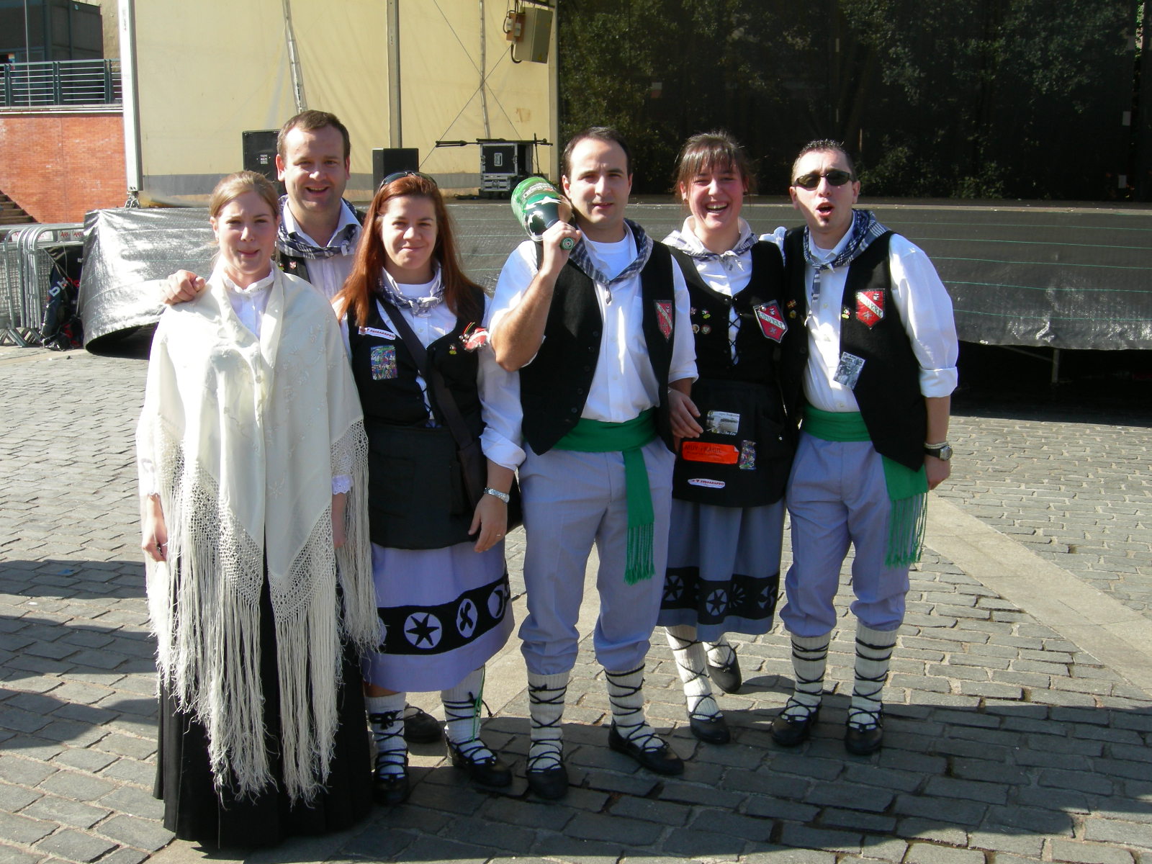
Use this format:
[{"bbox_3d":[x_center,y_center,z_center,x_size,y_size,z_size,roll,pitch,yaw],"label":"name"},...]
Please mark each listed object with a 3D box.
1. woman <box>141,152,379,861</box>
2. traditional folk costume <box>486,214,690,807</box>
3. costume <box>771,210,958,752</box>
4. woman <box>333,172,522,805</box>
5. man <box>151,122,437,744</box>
[{"bbox_3d":[-0.781,0.171,3.140,0.570,1.630,0.460,-3,11,-13],"label":"woman"},{"bbox_3d":[0.044,0.195,3.380,0.540,1.480,0.400,-5,12,-23],"label":"traditional folk costume"},{"bbox_3d":[0.804,0.141,3.580,0.550,1.500,0.370,4,12,23],"label":"costume"},{"bbox_3d":[-0.384,0.146,3.280,0.510,1.620,0.380,-2,11,-10],"label":"woman"},{"bbox_3d":[-0.748,0.017,3.570,0.720,1.770,0.430,-3,11,-12],"label":"man"}]

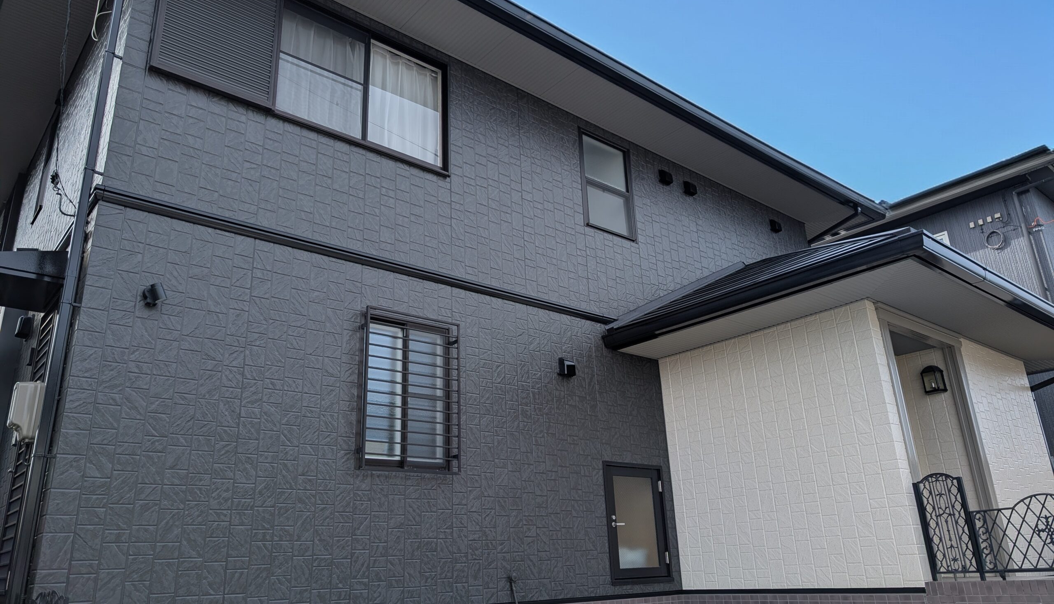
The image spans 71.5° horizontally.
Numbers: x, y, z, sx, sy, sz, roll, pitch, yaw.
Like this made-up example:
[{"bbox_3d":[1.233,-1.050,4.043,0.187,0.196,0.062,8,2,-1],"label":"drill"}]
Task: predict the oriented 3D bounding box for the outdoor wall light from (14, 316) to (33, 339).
[{"bbox_3d":[-4.301,0.218,6.262,0.110,0.175,0.125,14,-25,-39],"label":"outdoor wall light"}]

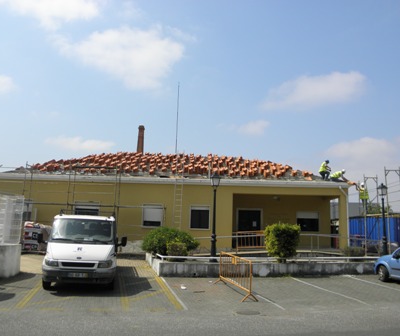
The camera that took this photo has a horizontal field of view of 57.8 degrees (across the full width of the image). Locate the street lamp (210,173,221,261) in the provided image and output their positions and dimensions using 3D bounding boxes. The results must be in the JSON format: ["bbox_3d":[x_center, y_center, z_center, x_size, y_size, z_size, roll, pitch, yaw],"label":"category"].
[{"bbox_3d":[0.571,1.848,13.779,0.380,3.400,0.380,3,-8,-13],"label":"street lamp"}]

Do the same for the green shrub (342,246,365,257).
[{"bbox_3d":[7.099,3.915,16.842,1.050,0.550,0.800,3,-8,-13],"label":"green shrub"}]

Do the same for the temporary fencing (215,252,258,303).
[{"bbox_3d":[0.999,3.082,10.604,0.480,1.030,2.550,4,-8,-14],"label":"temporary fencing"}]

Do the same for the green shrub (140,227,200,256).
[{"bbox_3d":[-1.283,3.129,15.306,2.450,1.330,2.000,3,-8,-13],"label":"green shrub"}]

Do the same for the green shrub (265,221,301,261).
[{"bbox_3d":[3.253,2.939,14.341,1.420,1.580,1.300,3,-8,-13],"label":"green shrub"}]

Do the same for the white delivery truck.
[{"bbox_3d":[-3.621,2.637,12.236,2.150,2.130,5.600,3,-8,-11],"label":"white delivery truck"}]

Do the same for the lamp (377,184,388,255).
[{"bbox_3d":[8.075,2.344,15.858,0.420,3.400,0.420,3,-8,-13],"label":"lamp"}]

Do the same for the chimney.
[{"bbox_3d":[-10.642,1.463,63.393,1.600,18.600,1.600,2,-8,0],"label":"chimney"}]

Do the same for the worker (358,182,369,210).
[{"bbox_3d":[8.959,1.663,19.899,0.600,1.760,0.580,9,-11,-40],"label":"worker"}]

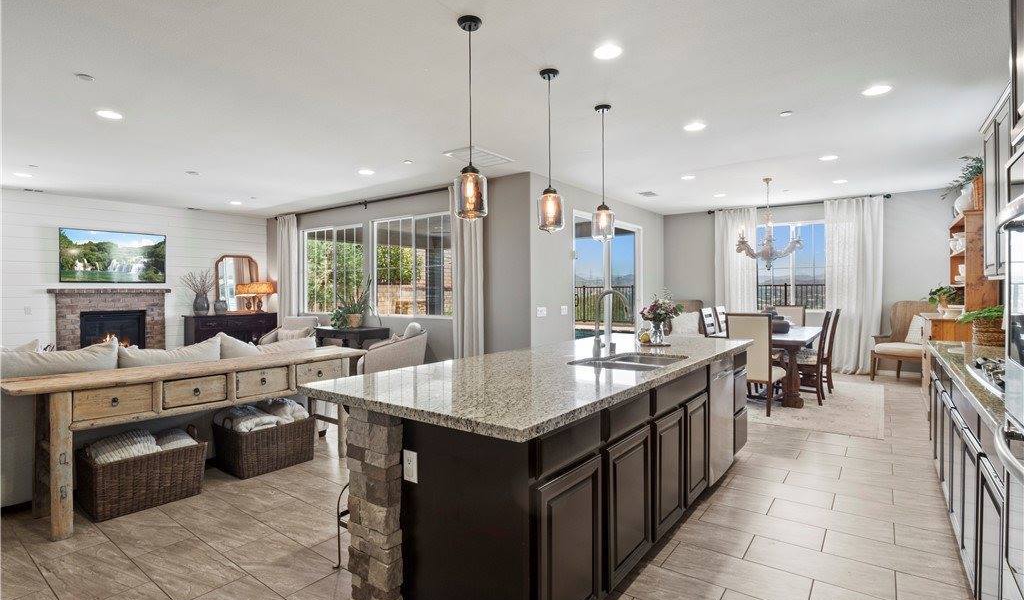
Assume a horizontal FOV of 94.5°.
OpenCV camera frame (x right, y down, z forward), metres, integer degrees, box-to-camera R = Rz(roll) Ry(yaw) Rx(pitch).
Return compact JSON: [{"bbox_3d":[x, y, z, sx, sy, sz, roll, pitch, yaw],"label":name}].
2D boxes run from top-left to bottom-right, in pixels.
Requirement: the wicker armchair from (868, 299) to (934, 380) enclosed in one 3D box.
[{"bbox_3d":[5.804,0.624,6.883,0.720,1.180,0.700,-1,1,-22],"label":"wicker armchair"}]

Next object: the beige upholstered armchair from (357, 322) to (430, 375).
[{"bbox_3d":[-1.833,0.840,7.200,0.820,0.800,0.800,0,0,-26],"label":"beige upholstered armchair"}]

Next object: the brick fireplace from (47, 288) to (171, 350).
[{"bbox_3d":[-6.282,0.537,7.490,0.300,1.370,1.520,1,1,37],"label":"brick fireplace"}]

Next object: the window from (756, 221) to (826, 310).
[{"bbox_3d":[4.901,-0.567,8.333,1.140,1.560,0.100,0,1,36],"label":"window"}]

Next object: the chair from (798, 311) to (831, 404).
[{"bbox_3d":[3.564,0.684,5.761,0.550,1.080,0.480,1,1,37],"label":"chair"}]

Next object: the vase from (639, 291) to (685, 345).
[{"bbox_3d":[1.248,0.150,3.950,0.370,0.434,0.350,0,0,38],"label":"vase"}]

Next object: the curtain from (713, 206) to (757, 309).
[{"bbox_3d":[4.053,-0.219,8.626,0.740,2.770,0.140,1,1,37],"label":"curtain"}]

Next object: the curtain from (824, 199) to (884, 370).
[{"bbox_3d":[5.558,-0.209,7.702,0.800,2.820,0.130,0,1,36],"label":"curtain"}]

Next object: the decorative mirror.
[{"bbox_3d":[-6.026,-0.363,10.397,0.080,1.264,0.893,0,0,38],"label":"decorative mirror"}]

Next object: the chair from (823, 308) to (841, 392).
[{"bbox_3d":[4.164,0.681,6.535,0.560,1.100,0.480,0,1,36],"label":"chair"}]

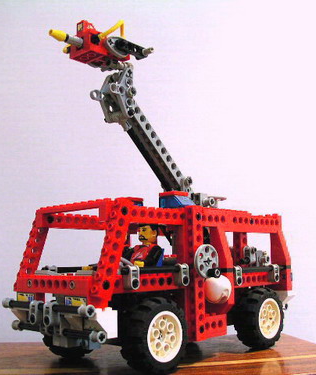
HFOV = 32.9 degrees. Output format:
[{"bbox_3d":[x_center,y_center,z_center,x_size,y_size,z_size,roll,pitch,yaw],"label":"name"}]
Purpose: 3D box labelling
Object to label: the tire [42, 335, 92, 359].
[{"bbox_3d":[-0.065,0.107,0.413,0.019,0.048,0.048,-8,-10,43],"label":"tire"}]

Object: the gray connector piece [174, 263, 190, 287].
[{"bbox_3d":[0.016,0.060,0.372,0.008,0.016,0.008,-8,-10,43],"label":"gray connector piece"}]

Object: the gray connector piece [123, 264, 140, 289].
[{"bbox_3d":[-0.017,0.056,0.338,0.008,0.016,0.008,-8,-10,43],"label":"gray connector piece"}]

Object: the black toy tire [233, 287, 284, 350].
[{"bbox_3d":[0.085,0.108,0.446,0.019,0.048,0.048,-8,-10,43],"label":"black toy tire"}]

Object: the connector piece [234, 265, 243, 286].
[{"bbox_3d":[0.060,0.068,0.418,0.008,0.016,0.008,-8,-10,43],"label":"connector piece"}]

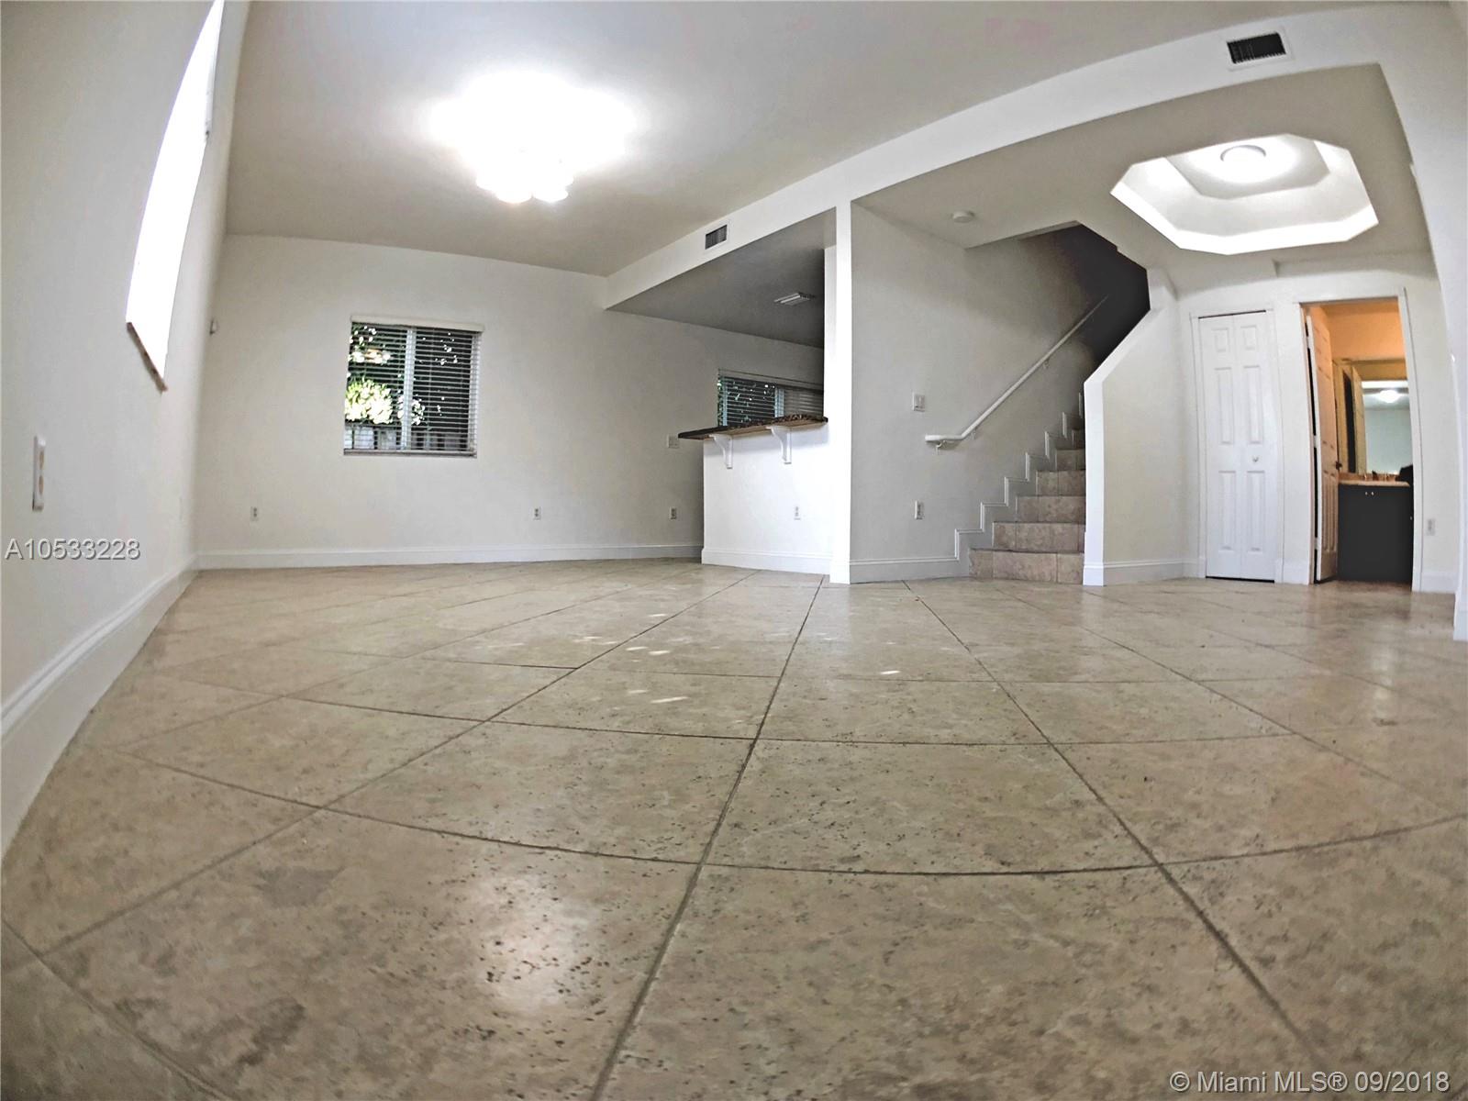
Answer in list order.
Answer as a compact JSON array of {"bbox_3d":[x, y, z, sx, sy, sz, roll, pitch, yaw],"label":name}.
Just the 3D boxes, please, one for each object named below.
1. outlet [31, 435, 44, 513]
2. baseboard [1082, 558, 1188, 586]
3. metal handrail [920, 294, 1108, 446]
[{"bbox_3d":[-1.080,-0.118,1.840,0.012,0.117,0.075,-1,2,-22],"label":"outlet"},{"bbox_3d":[2.600,0.135,7.600,0.110,0.145,1.220,1,2,44],"label":"baseboard"},{"bbox_3d":[2.080,-1.320,8.420,2.050,1.200,0.100,-1,2,-38],"label":"metal handrail"}]

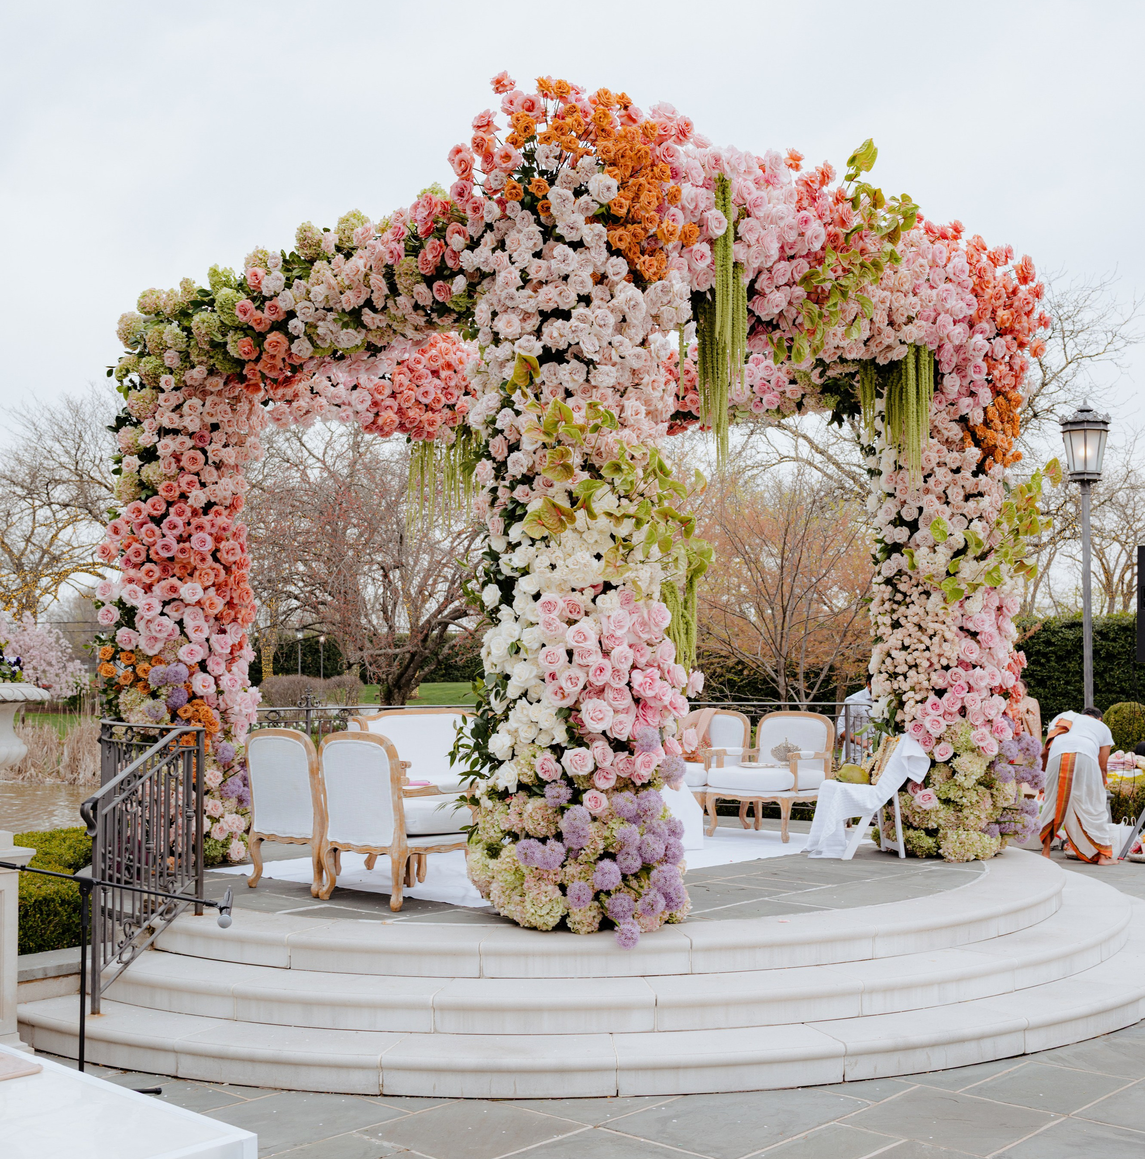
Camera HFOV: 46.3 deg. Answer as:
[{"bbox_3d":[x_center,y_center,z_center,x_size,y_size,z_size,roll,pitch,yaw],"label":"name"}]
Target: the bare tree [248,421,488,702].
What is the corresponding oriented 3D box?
[{"bbox_3d":[-6.092,-0.551,40.118,7.800,8.450,7.400,0,-4,0],"label":"bare tree"}]

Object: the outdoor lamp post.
[{"bbox_3d":[4.985,0.414,12.798,0.460,4.310,0.460,0,-4,0],"label":"outdoor lamp post"}]

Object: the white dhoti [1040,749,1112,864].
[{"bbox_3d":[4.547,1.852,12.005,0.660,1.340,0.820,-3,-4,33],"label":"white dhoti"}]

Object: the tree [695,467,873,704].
[{"bbox_3d":[3.560,0.562,22.008,3.500,4.850,3.500,0,-4,0],"label":"tree"}]

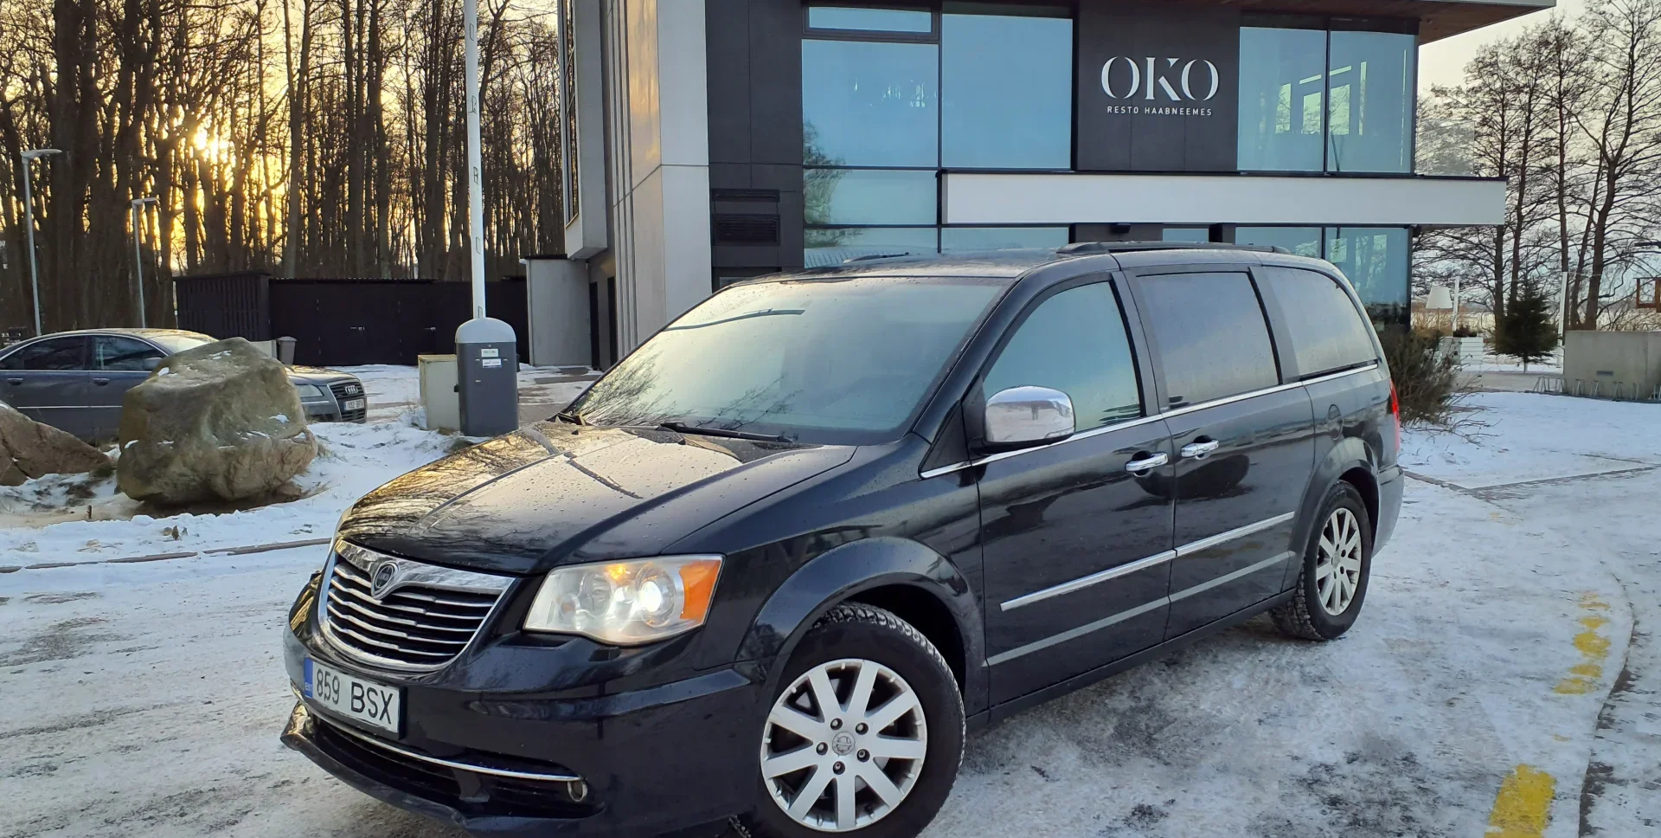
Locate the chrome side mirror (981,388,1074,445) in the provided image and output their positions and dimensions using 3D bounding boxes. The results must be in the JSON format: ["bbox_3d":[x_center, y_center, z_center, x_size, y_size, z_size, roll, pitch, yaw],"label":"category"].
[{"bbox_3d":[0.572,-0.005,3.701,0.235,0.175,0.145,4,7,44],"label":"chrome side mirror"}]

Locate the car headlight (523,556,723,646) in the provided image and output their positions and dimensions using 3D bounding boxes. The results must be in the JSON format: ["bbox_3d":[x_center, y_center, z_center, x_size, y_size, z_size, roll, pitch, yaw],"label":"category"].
[{"bbox_3d":[-0.484,0.424,3.039,0.400,0.200,0.320,4,7,44],"label":"car headlight"}]

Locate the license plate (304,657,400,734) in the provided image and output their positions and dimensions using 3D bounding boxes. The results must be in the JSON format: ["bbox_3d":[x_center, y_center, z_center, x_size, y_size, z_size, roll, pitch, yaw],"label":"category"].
[{"bbox_3d":[-1.237,0.706,3.338,0.520,0.115,0.015,1,1,44],"label":"license plate"}]

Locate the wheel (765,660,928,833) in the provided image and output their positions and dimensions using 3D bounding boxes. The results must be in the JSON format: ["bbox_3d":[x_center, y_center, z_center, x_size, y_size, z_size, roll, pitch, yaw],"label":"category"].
[{"bbox_3d":[0.017,0.850,3.472,0.465,0.465,0.180,-3,6,-18],"label":"wheel"}]

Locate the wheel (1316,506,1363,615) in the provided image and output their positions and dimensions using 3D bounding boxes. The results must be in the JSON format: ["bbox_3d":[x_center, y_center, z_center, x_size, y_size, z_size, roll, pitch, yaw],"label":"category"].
[{"bbox_3d":[2.138,0.613,5.638,0.180,0.465,0.465,4,7,44],"label":"wheel"}]

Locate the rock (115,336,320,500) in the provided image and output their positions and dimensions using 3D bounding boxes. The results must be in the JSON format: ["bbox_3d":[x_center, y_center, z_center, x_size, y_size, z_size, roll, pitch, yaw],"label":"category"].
[{"bbox_3d":[-4.643,0.020,9.800,1.500,1.270,1.300,-3,6,-25],"label":"rock"}]

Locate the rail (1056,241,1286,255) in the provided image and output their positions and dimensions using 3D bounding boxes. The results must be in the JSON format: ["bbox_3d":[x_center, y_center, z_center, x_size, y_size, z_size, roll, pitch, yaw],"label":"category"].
[{"bbox_3d":[1.467,-0.682,5.281,0.065,0.068,1.910,4,7,44],"label":"rail"}]

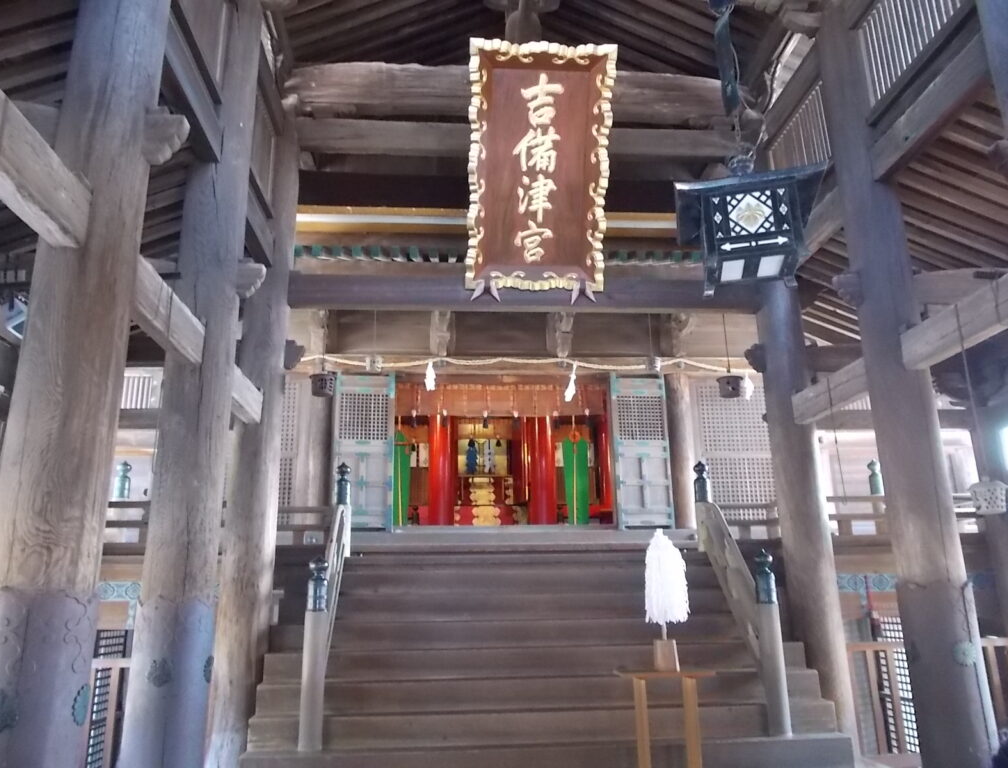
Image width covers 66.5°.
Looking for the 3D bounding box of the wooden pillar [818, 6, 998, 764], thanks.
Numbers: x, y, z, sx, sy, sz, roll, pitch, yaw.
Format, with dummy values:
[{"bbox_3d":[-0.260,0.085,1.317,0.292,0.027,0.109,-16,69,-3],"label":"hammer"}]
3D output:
[{"bbox_3d":[3.111,-0.253,6.116,0.470,6.565,0.470,0,-15,-5],"label":"wooden pillar"}]

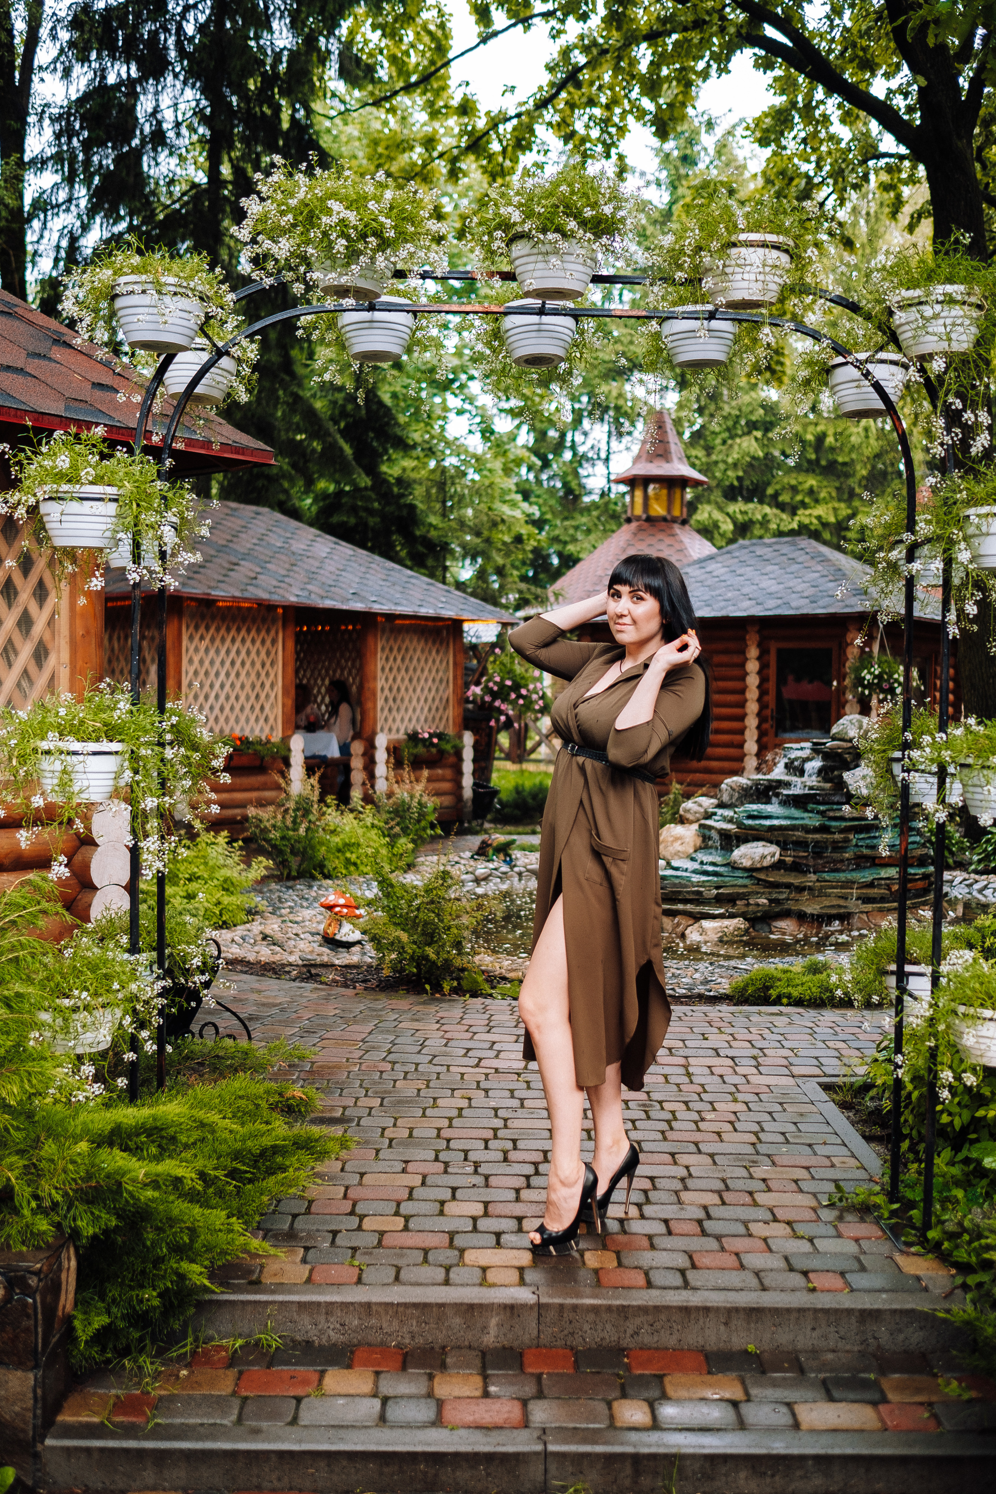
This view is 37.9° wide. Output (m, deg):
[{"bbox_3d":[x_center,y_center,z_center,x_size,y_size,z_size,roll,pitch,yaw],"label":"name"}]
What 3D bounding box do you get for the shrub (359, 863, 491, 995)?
[{"bbox_3d":[-0.363,0.865,7.387,0.660,0.630,0.600,1,1,1],"label":"shrub"}]

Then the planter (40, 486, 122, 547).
[{"bbox_3d":[-1.056,-0.577,3.684,0.217,0.138,0.217,1,1,1],"label":"planter"}]

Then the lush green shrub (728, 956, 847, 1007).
[{"bbox_3d":[1.394,1.104,6.985,0.600,0.200,0.460,1,1,1],"label":"lush green shrub"}]

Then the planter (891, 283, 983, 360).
[{"bbox_3d":[1.063,-1.020,3.515,0.217,0.137,0.217,1,1,1],"label":"planter"}]

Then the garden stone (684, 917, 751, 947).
[{"bbox_3d":[1.327,1.080,8.752,0.390,0.180,0.270,1,1,1],"label":"garden stone"}]

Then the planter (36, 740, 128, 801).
[{"bbox_3d":[-1.045,0.059,3.654,0.217,0.146,0.217,1,1,1],"label":"planter"}]

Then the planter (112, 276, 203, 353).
[{"bbox_3d":[-0.831,-1.054,3.565,0.217,0.137,0.217,1,1,1],"label":"planter"}]

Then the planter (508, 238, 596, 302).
[{"bbox_3d":[0.134,-1.189,3.585,0.217,0.137,0.217,1,1,1],"label":"planter"}]

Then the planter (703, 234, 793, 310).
[{"bbox_3d":[0.612,-1.155,3.555,0.217,0.137,0.217,1,1,1],"label":"planter"}]

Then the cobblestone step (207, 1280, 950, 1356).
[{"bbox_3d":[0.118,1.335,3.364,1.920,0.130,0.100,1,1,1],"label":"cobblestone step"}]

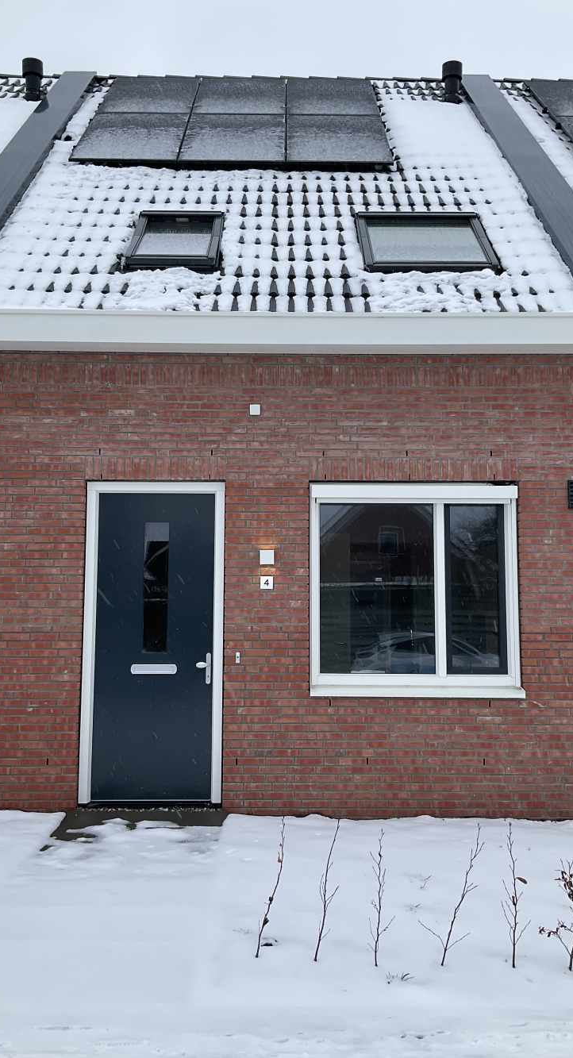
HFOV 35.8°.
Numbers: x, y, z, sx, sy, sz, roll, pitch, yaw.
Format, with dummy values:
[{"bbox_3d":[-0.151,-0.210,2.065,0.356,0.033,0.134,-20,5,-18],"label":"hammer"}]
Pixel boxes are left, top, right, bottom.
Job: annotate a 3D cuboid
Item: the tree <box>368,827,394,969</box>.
[{"bbox_3d":[0.415,1.612,3.885,0.116,0.589,0.120,0,-5,0],"label":"tree"}]

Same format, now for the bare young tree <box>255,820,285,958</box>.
[{"bbox_3d":[-0.071,1.618,4.008,0.141,0.614,0.140,0,-6,0],"label":"bare young tree"}]

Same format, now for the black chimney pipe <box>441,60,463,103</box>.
[{"bbox_3d":[2.130,-5.673,11.363,0.260,0.538,0.260,0,-5,0],"label":"black chimney pipe"}]

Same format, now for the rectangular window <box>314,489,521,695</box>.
[{"bbox_3d":[0.983,0.468,6.859,1.603,1.624,0.130,0,-6,0],"label":"rectangular window"}]

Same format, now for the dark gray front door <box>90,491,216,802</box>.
[{"bbox_3d":[-1.017,0.894,6.854,0.910,2.343,0.060,0,-6,0],"label":"dark gray front door"}]

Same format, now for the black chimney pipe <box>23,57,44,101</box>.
[{"bbox_3d":[-3.252,-5.692,11.348,0.260,0.549,0.260,0,-5,0],"label":"black chimney pipe"}]

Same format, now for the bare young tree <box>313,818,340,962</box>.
[{"bbox_3d":[0.179,1.606,3.955,0.125,0.611,0.120,0,-5,0],"label":"bare young tree"}]

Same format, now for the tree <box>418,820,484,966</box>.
[{"bbox_3d":[0.729,1.613,3.920,0.306,0.611,0.250,0,-6,0],"label":"tree"}]

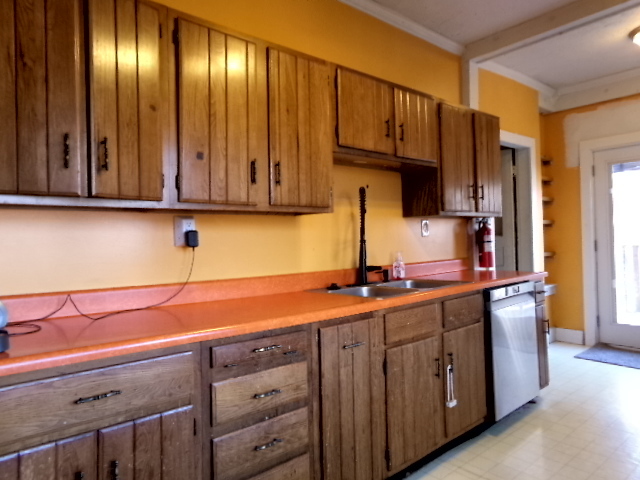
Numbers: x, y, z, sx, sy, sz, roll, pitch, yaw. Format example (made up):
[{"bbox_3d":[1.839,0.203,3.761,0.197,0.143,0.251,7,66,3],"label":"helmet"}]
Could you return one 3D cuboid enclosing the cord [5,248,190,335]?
[{"bbox_3d":[-0.772,0.165,1.722,0.760,0.256,0.240,-1,0,-41],"label":"cord"}]

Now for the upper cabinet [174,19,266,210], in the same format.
[{"bbox_3d":[-0.508,-0.505,1.944,0.405,0.750,0.310,-1,0,-41],"label":"upper cabinet"}]

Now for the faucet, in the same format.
[{"bbox_3d":[0.286,-0.018,2.608,0.150,0.570,0.220,-2,0,6],"label":"faucet"}]

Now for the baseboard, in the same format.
[{"bbox_3d":[2.699,1.050,4.820,0.020,0.150,0.310,-1,0,-41],"label":"baseboard"}]

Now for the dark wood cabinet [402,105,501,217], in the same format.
[{"bbox_3d":[0.974,-0.540,3.212,0.815,0.760,0.310,-1,0,-41],"label":"dark wood cabinet"}]

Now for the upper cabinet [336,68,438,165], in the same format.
[{"bbox_3d":[0.312,-0.679,2.650,0.915,0.451,0.310,-1,0,-41],"label":"upper cabinet"}]

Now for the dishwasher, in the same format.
[{"bbox_3d":[1.015,0.681,2.974,0.605,0.785,0.620,-1,0,-41],"label":"dishwasher"}]

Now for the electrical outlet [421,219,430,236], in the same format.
[{"bbox_3d":[0.771,-0.088,3.222,0.080,0.120,0.014,-1,0,-41],"label":"electrical outlet"}]

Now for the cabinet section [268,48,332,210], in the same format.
[{"bbox_3d":[-0.187,-0.512,2.219,0.400,0.750,0.310,-1,0,-41],"label":"cabinet section"}]

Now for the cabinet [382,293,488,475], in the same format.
[{"bbox_3d":[0.424,0.703,2.508,0.900,0.800,0.620,-1,0,-41],"label":"cabinet"}]

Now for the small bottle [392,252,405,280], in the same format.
[{"bbox_3d":[0.517,0.172,2.923,0.075,0.180,0.055,-1,0,-15],"label":"small bottle"}]

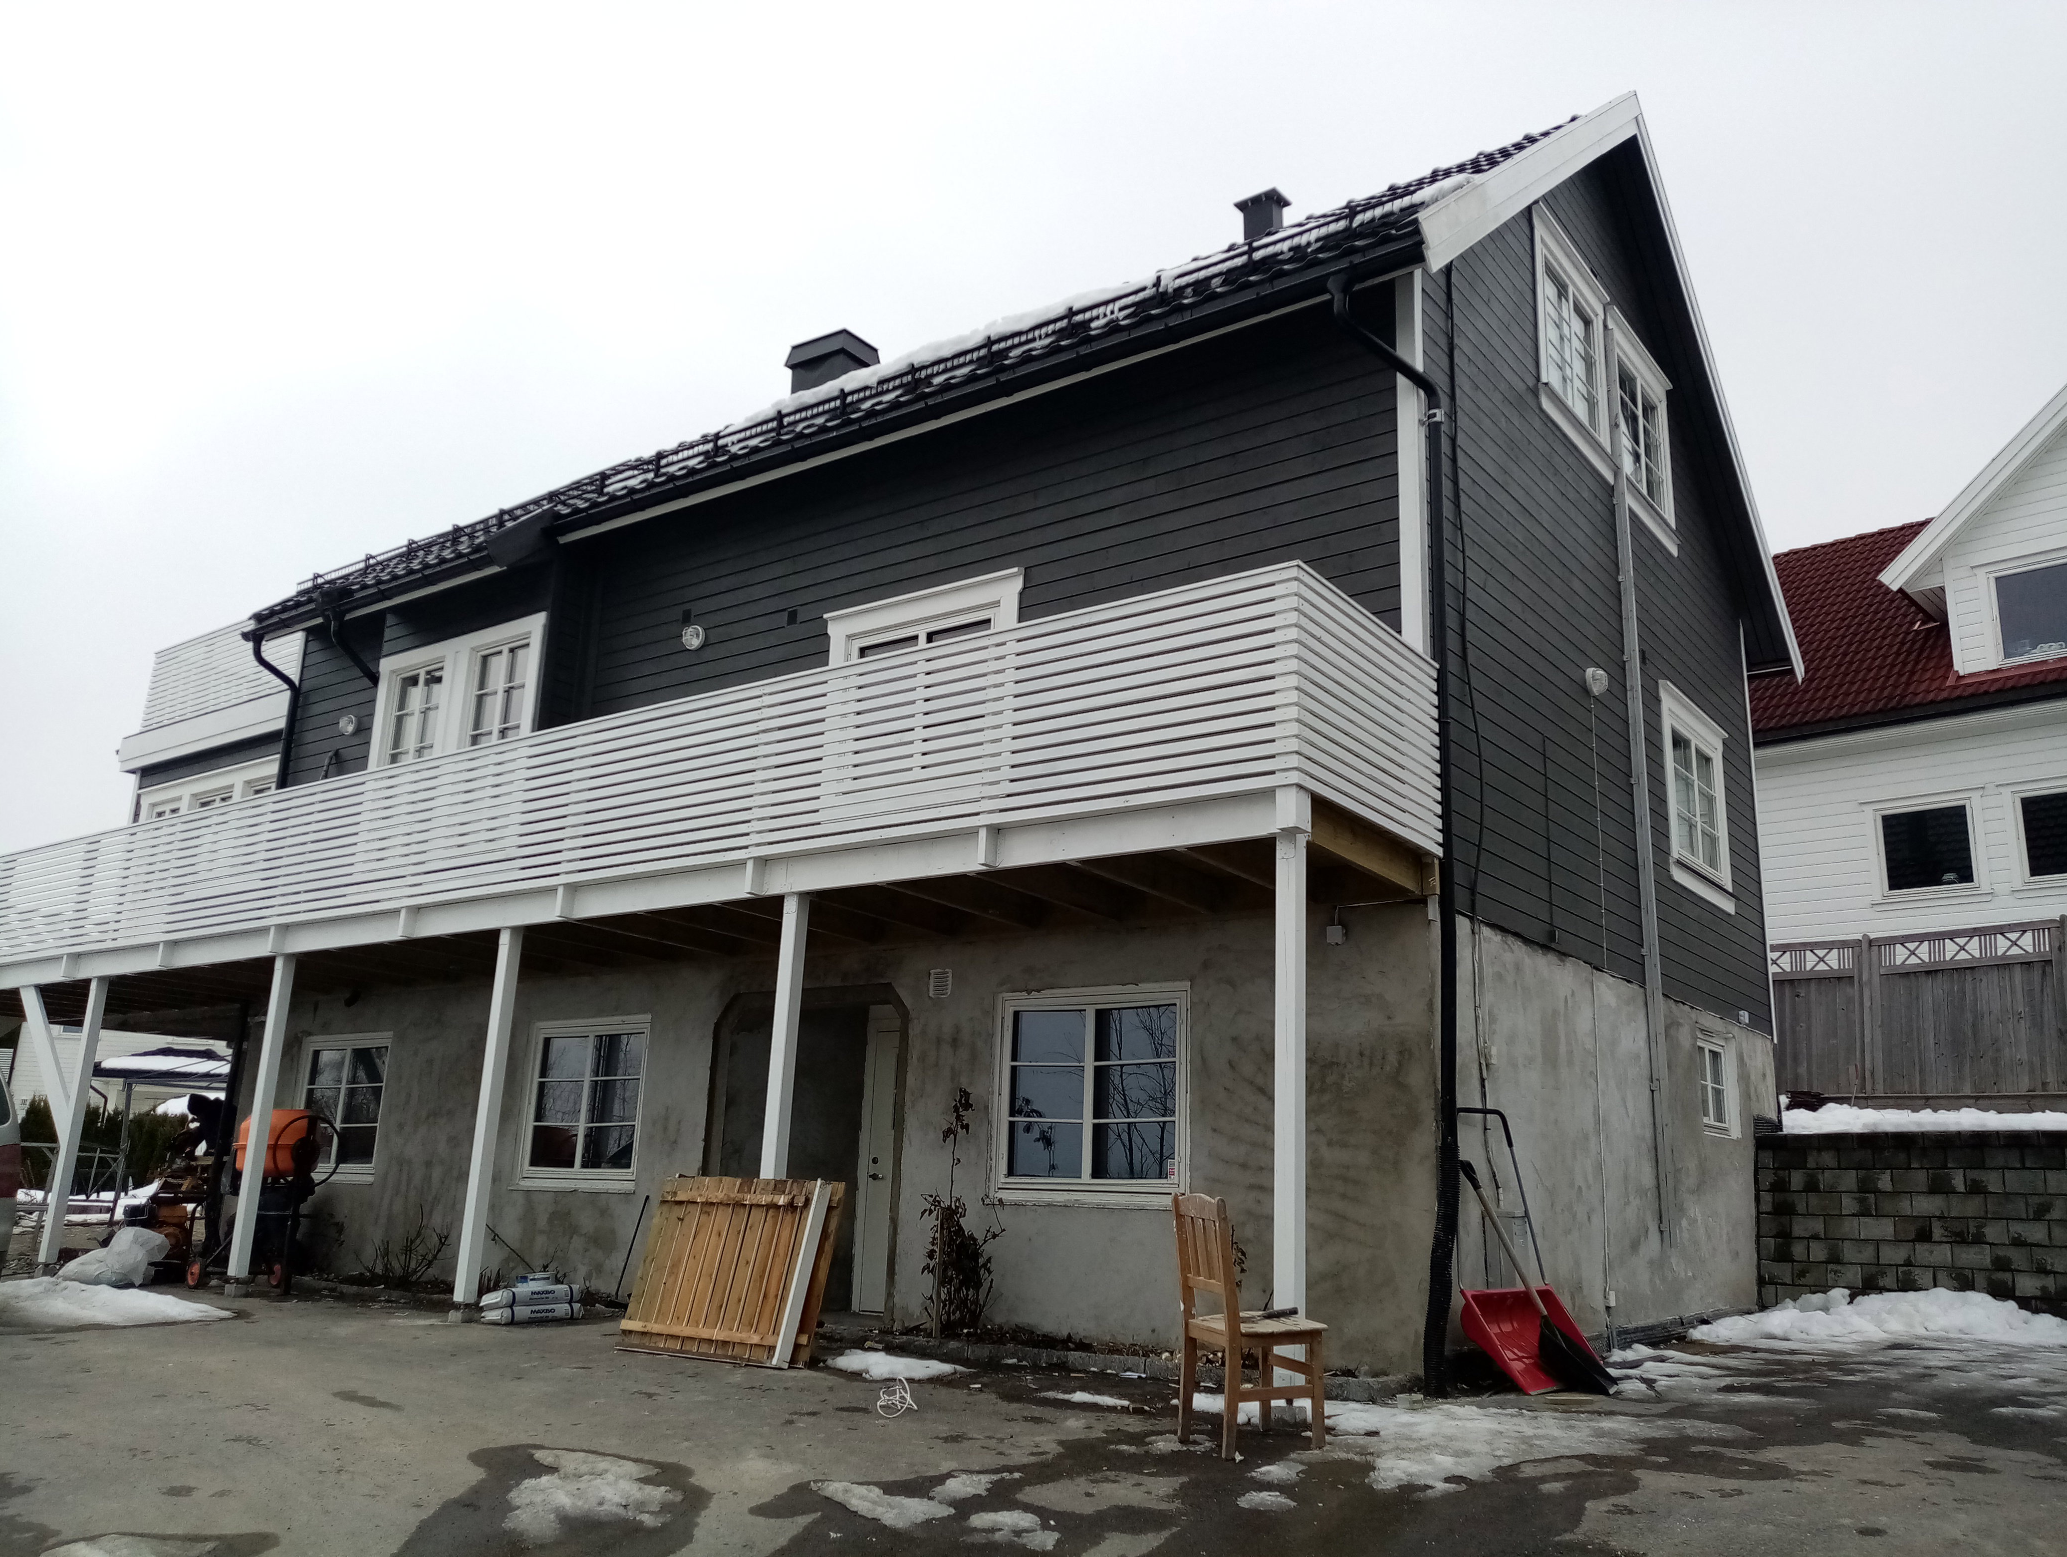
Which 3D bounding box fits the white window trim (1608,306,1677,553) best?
[{"bbox_3d":[5.074,-2.830,12.924,0.085,1.633,1.573,-9,-18,36],"label":"white window trim"}]

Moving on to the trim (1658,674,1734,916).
[{"bbox_3d":[5.579,0.202,13.045,0.100,1.600,1.780,-9,-19,37],"label":"trim"}]

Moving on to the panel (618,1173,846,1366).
[{"bbox_3d":[-1.641,2.663,8.534,1.278,0.922,0.080,-7,-31,29],"label":"panel"}]

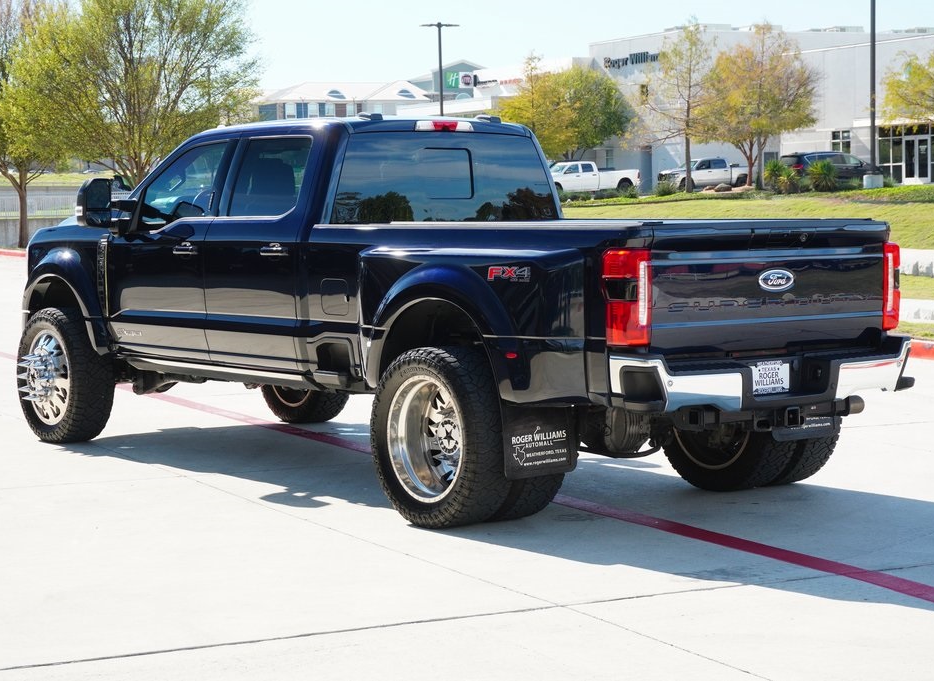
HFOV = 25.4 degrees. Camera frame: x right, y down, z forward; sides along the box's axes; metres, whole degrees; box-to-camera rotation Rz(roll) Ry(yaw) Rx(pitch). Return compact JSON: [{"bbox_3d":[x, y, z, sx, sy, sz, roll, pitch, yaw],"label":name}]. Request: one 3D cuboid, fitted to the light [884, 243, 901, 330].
[{"bbox_3d":[2.145,-0.283,10.721,0.170,0.450,0.190,-3,5,-38],"label":"light"}]

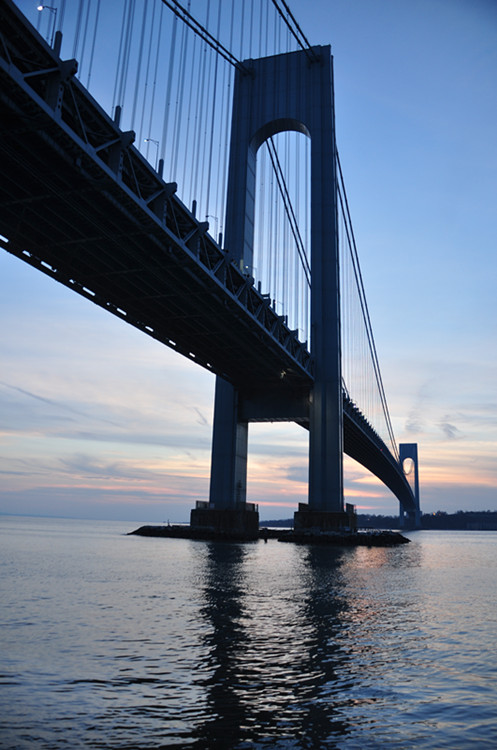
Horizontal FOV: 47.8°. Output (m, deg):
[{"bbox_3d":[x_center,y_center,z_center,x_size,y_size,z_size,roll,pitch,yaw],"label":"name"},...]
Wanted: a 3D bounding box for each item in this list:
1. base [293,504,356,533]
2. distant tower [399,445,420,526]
[{"bbox_3d":[27.480,50.280,195.260,18.300,10.000,20.500,-3,-16,18],"label":"base"},{"bbox_3d":[406.500,279.500,1415.000,46.000,210.000,13.000,-3,-16,18],"label":"distant tower"}]

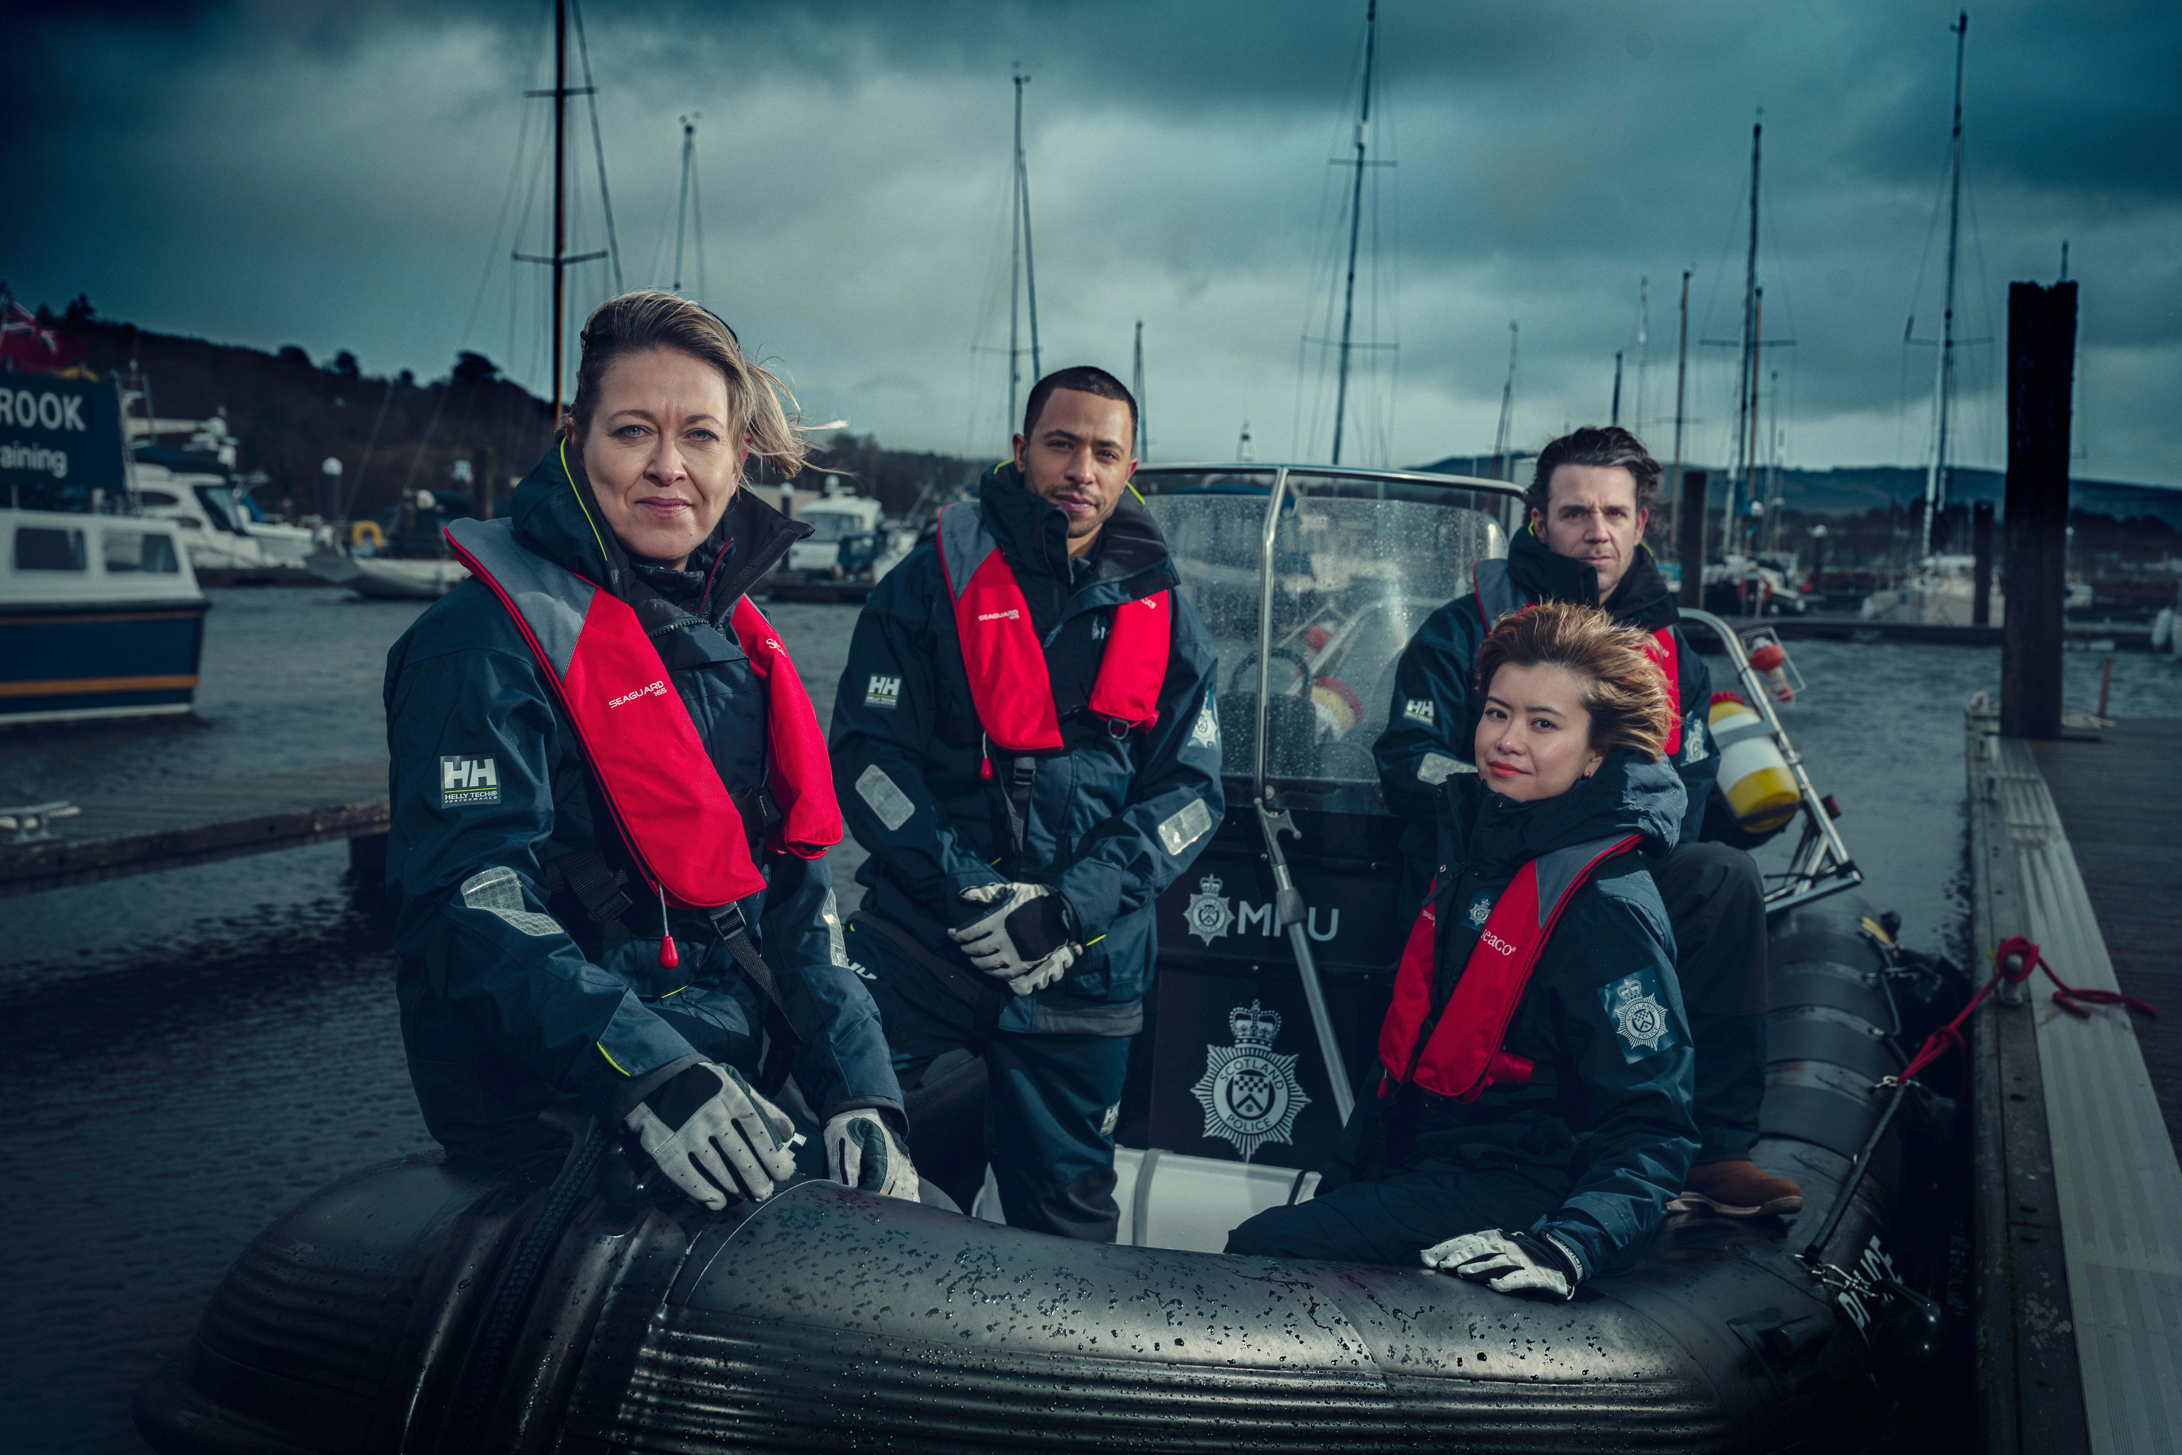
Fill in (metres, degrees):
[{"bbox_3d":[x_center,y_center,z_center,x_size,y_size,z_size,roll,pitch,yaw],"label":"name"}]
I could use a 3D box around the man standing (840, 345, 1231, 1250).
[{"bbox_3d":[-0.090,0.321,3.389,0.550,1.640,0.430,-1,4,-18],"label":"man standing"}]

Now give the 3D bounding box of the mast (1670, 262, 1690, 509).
[{"bbox_3d":[19.389,-10.775,79.692,0.200,8.520,0.200,2,4,0],"label":"mast"}]

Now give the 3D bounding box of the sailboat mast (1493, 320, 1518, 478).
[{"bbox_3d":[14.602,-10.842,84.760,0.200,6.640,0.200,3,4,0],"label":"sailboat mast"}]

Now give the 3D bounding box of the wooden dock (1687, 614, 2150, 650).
[{"bbox_3d":[17.140,-1.934,50.000,11.000,0.500,2.000,3,5,25],"label":"wooden dock"}]

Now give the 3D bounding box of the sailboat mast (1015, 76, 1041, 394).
[{"bbox_3d":[-1.543,-11.380,64.626,0.180,10.380,0.180,-4,4,0],"label":"sailboat mast"}]

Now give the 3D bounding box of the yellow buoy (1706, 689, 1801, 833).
[{"bbox_3d":[1.612,0.087,5.900,0.175,0.330,0.175,-25,3,0],"label":"yellow buoy"}]

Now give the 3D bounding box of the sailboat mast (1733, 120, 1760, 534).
[{"bbox_3d":[16.036,-9.762,59.629,0.180,10.280,0.180,3,4,0],"label":"sailboat mast"}]

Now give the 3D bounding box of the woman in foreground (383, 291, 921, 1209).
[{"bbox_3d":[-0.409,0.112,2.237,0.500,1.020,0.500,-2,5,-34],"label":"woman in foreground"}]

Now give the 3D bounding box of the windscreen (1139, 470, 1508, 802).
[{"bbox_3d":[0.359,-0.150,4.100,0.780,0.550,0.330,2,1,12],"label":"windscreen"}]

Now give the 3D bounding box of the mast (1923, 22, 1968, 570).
[{"bbox_3d":[19.917,-10.270,56.543,0.180,12.640,0.180,2,4,0],"label":"mast"}]

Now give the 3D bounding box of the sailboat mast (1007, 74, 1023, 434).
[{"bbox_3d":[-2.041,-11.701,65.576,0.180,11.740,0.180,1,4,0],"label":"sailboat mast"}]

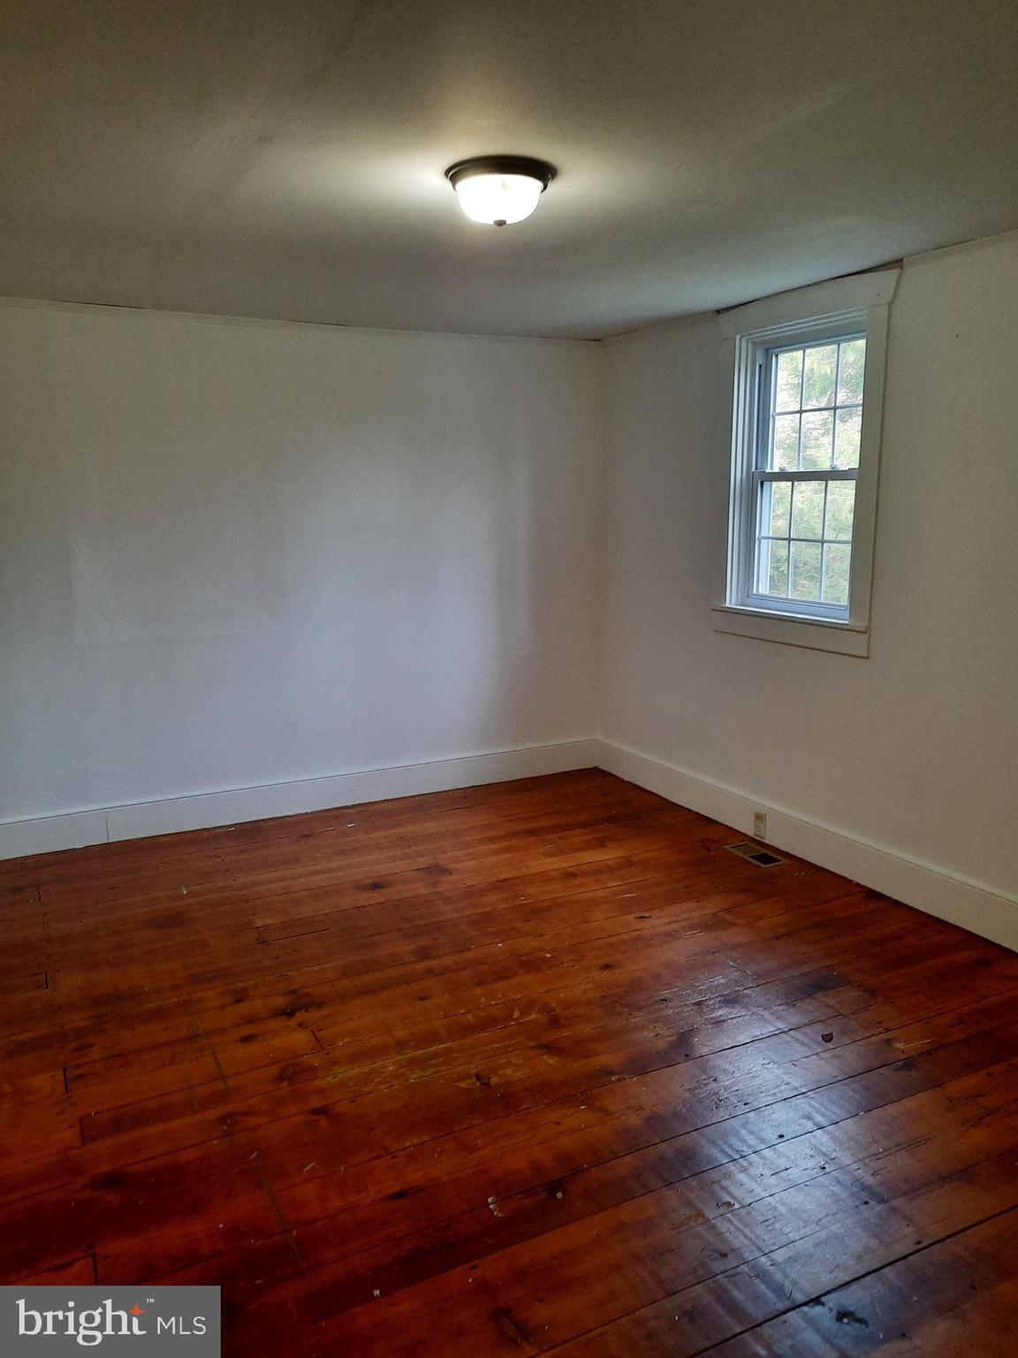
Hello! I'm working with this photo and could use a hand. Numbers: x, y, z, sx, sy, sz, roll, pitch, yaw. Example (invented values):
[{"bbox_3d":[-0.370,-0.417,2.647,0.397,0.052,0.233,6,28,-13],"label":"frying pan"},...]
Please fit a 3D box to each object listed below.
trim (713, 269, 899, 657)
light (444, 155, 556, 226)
[{"bbox_3d":[1.228,-0.868,4.175,0.090,1.454,1.013,-6,12,-27],"label":"trim"},{"bbox_3d":[-0.020,-1.252,2.559,0.289,0.130,0.289,0,11,0],"label":"light"}]

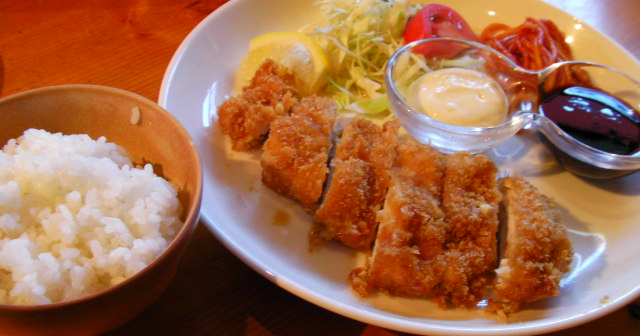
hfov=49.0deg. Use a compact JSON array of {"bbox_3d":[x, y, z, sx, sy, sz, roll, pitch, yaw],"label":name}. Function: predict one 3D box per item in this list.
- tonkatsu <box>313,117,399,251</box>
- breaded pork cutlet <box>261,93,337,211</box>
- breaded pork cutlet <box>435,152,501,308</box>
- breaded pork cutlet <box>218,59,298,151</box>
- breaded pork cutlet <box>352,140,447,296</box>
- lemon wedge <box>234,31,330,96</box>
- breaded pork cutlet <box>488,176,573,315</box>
[{"bbox_3d":[0.017,0.006,0.331,0.026,0.020,0.064,11,46,4],"label":"tonkatsu"},{"bbox_3d":[-0.009,-0.010,0.344,0.027,0.020,0.057,11,46,4],"label":"breaded pork cutlet"},{"bbox_3d":[0.065,0.025,0.316,0.026,0.020,0.074,7,45,1],"label":"breaded pork cutlet"},{"bbox_3d":[-0.032,-0.034,0.364,0.028,0.020,0.047,16,46,10],"label":"breaded pork cutlet"},{"bbox_3d":[0.038,0.022,0.316,0.028,0.020,0.071,9,45,3],"label":"breaded pork cutlet"},{"bbox_3d":[-0.020,-0.053,0.377,0.046,0.026,0.032,1,46,-5],"label":"lemon wedge"},{"bbox_3d":[0.091,0.032,0.311,0.028,0.020,0.062,6,45,0],"label":"breaded pork cutlet"}]

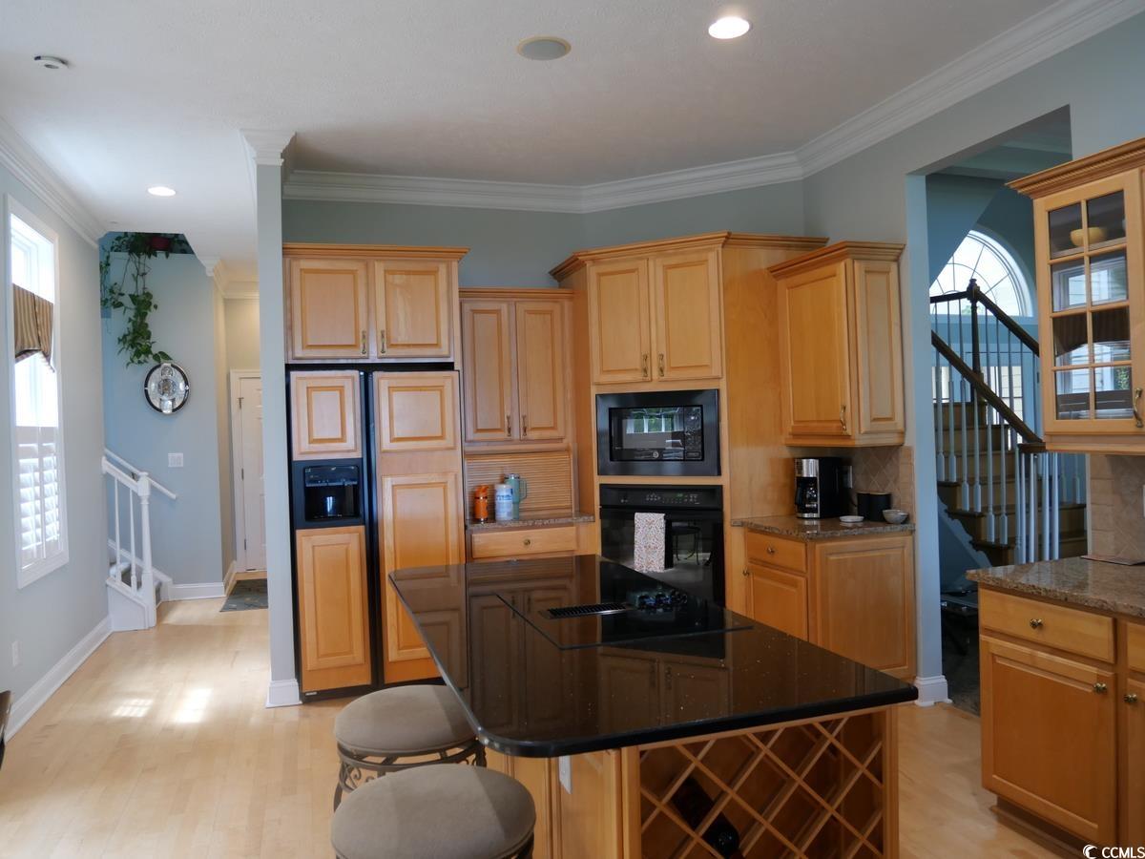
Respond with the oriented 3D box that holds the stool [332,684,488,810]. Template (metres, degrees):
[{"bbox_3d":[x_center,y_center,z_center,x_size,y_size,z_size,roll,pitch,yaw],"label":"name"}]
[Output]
[{"bbox_3d":[-0.481,1.140,2.404,0.460,0.650,0.460,-2,0,-18],"label":"stool"}]

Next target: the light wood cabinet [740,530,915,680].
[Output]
[{"bbox_3d":[1.340,0.959,4.163,0.601,0.891,0.594,-2,0,-19],"label":"light wood cabinet"}]

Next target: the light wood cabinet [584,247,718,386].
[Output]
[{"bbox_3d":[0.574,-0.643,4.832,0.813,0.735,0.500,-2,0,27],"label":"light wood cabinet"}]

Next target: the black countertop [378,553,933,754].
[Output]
[{"bbox_3d":[-0.009,0.573,2.422,0.922,0.038,1.879,-2,0,-19],"label":"black countertop"}]

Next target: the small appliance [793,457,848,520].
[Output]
[{"bbox_3d":[1.396,0.321,4.492,0.210,0.340,0.180,-2,0,-32],"label":"small appliance"}]

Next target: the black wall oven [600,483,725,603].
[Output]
[{"bbox_3d":[0.624,0.671,4.772,0.746,0.729,0.580,-2,0,26],"label":"black wall oven"}]

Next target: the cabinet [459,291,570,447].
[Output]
[{"bbox_3d":[-0.381,-0.369,4.985,0.728,0.928,0.394,-2,0,-19],"label":"cabinet"}]

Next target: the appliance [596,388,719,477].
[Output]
[{"bbox_3d":[0.567,0.021,4.710,0.743,0.483,0.430,-2,0,26],"label":"appliance"}]

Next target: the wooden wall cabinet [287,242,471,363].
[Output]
[{"bbox_3d":[-1.144,-0.688,4.638,1.020,0.644,0.579,-2,0,-19],"label":"wooden wall cabinet"}]

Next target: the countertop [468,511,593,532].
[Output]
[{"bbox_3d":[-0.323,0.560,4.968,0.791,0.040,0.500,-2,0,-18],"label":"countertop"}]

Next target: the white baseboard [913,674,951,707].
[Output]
[{"bbox_3d":[1.815,1.313,4.001,0.182,0.134,0.050,-2,0,-18],"label":"white baseboard"}]

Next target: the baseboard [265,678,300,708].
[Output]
[{"bbox_3d":[-1.559,1.417,4.296,0.182,0.140,0.050,-2,0,-18],"label":"baseboard"}]

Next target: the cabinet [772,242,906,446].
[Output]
[{"bbox_3d":[1.412,-0.422,4.263,0.333,1.001,0.686,-2,0,-18],"label":"cabinet"}]

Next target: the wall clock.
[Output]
[{"bbox_3d":[-3.612,-0.368,7.068,0.376,0.478,0.104,-2,0,-19],"label":"wall clock"}]

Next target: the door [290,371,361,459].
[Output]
[{"bbox_3d":[-1.331,-0.077,4.322,0.368,0.483,0.060,-2,0,-19],"label":"door"}]

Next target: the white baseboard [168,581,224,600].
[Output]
[{"bbox_3d":[-3.389,1.459,7.180,0.472,0.141,0.021,-2,0,-19],"label":"white baseboard"}]

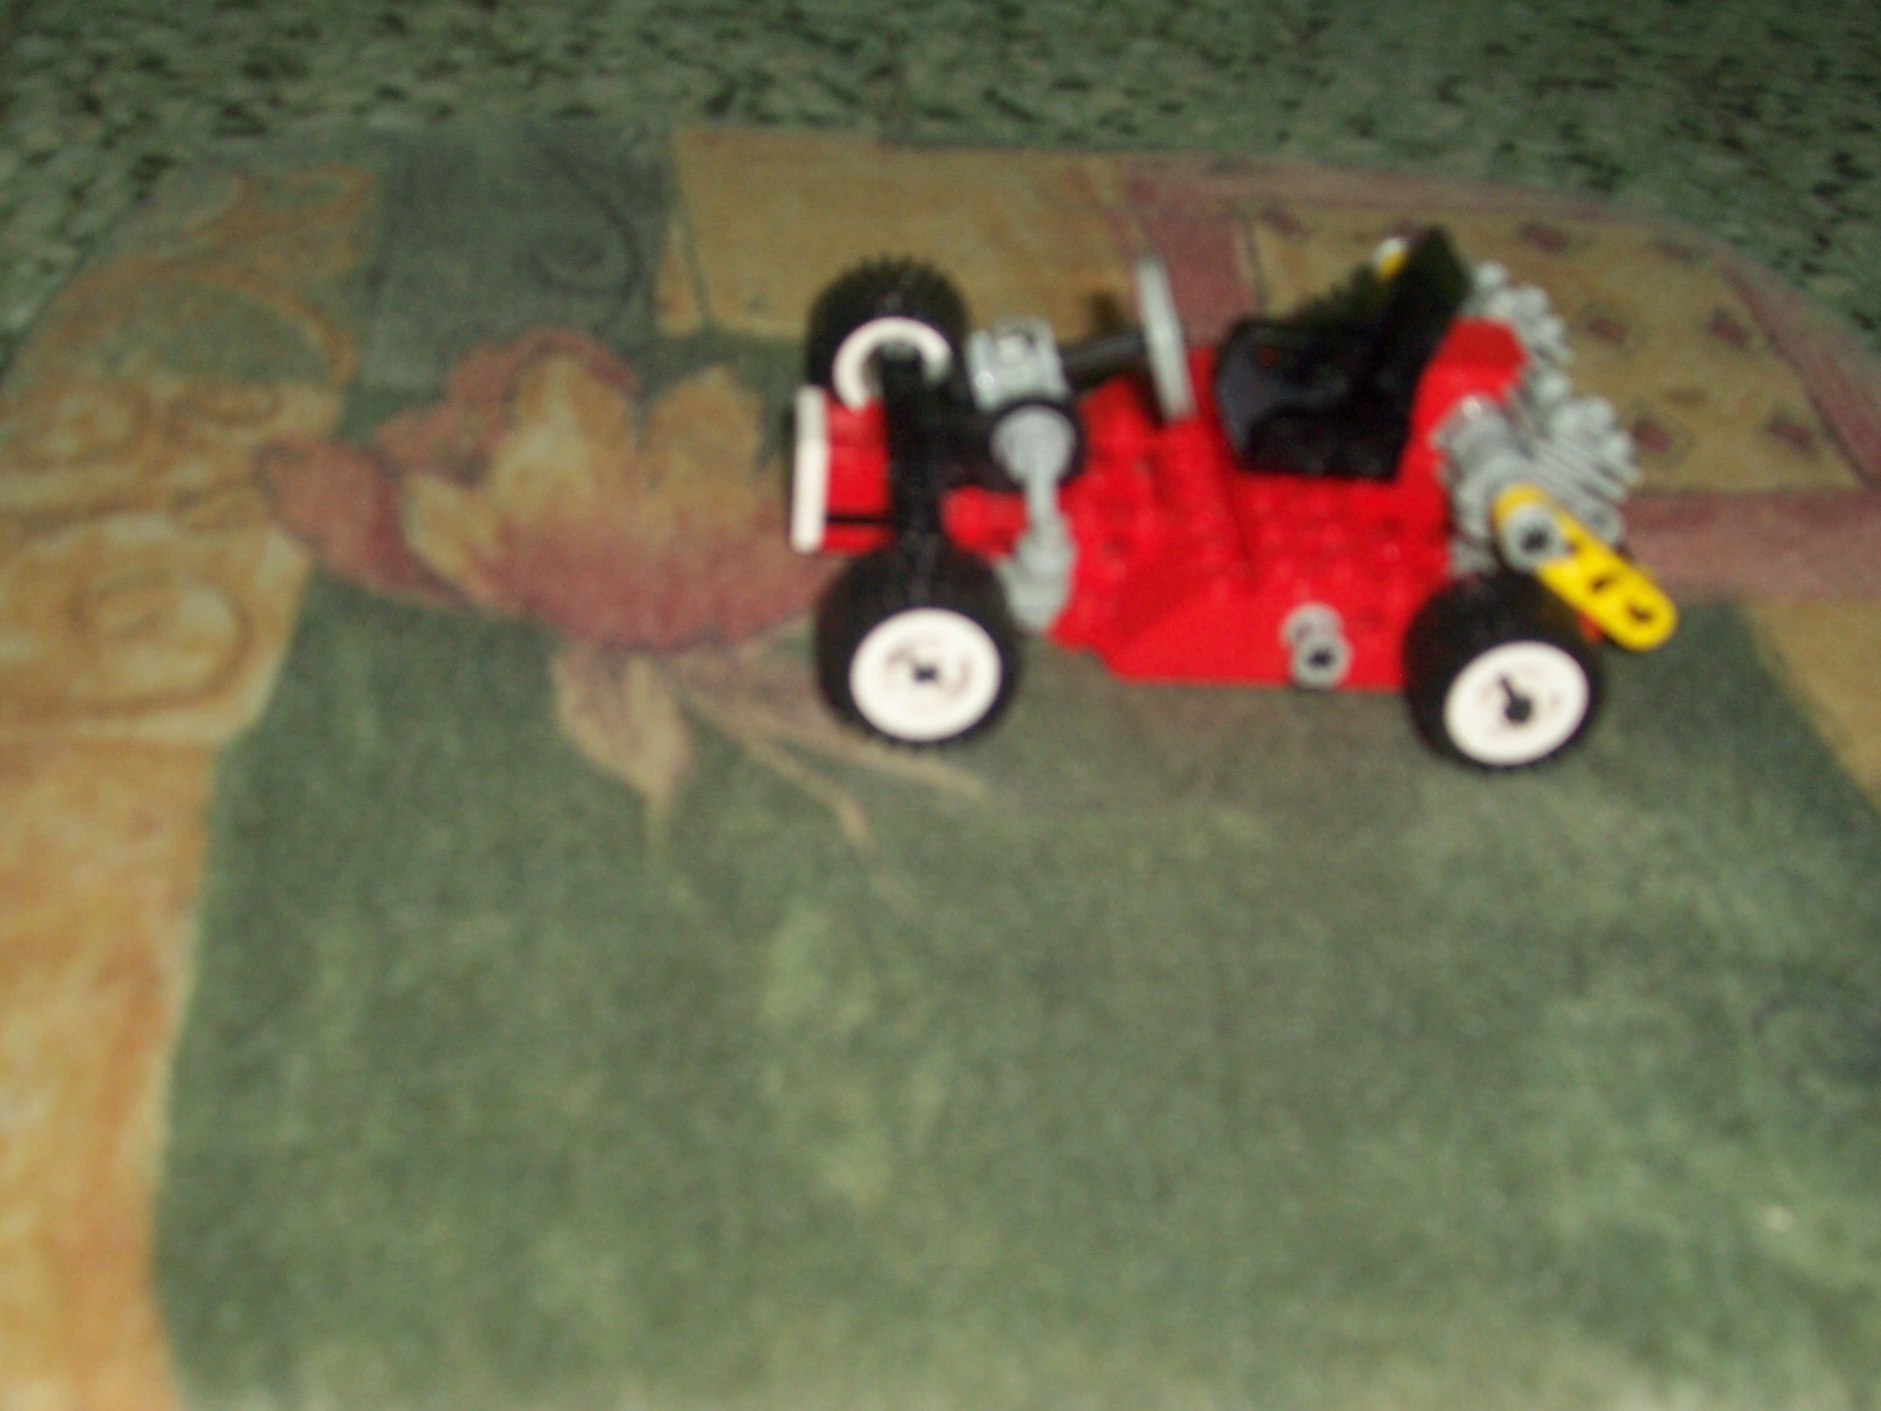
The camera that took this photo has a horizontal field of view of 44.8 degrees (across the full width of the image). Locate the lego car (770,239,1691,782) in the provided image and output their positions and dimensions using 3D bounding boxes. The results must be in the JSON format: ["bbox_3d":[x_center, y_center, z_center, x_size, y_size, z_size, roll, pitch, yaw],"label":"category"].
[{"bbox_3d":[0.036,-0.038,0.299,0.109,0.050,0.088,3,37,-5],"label":"lego car"}]

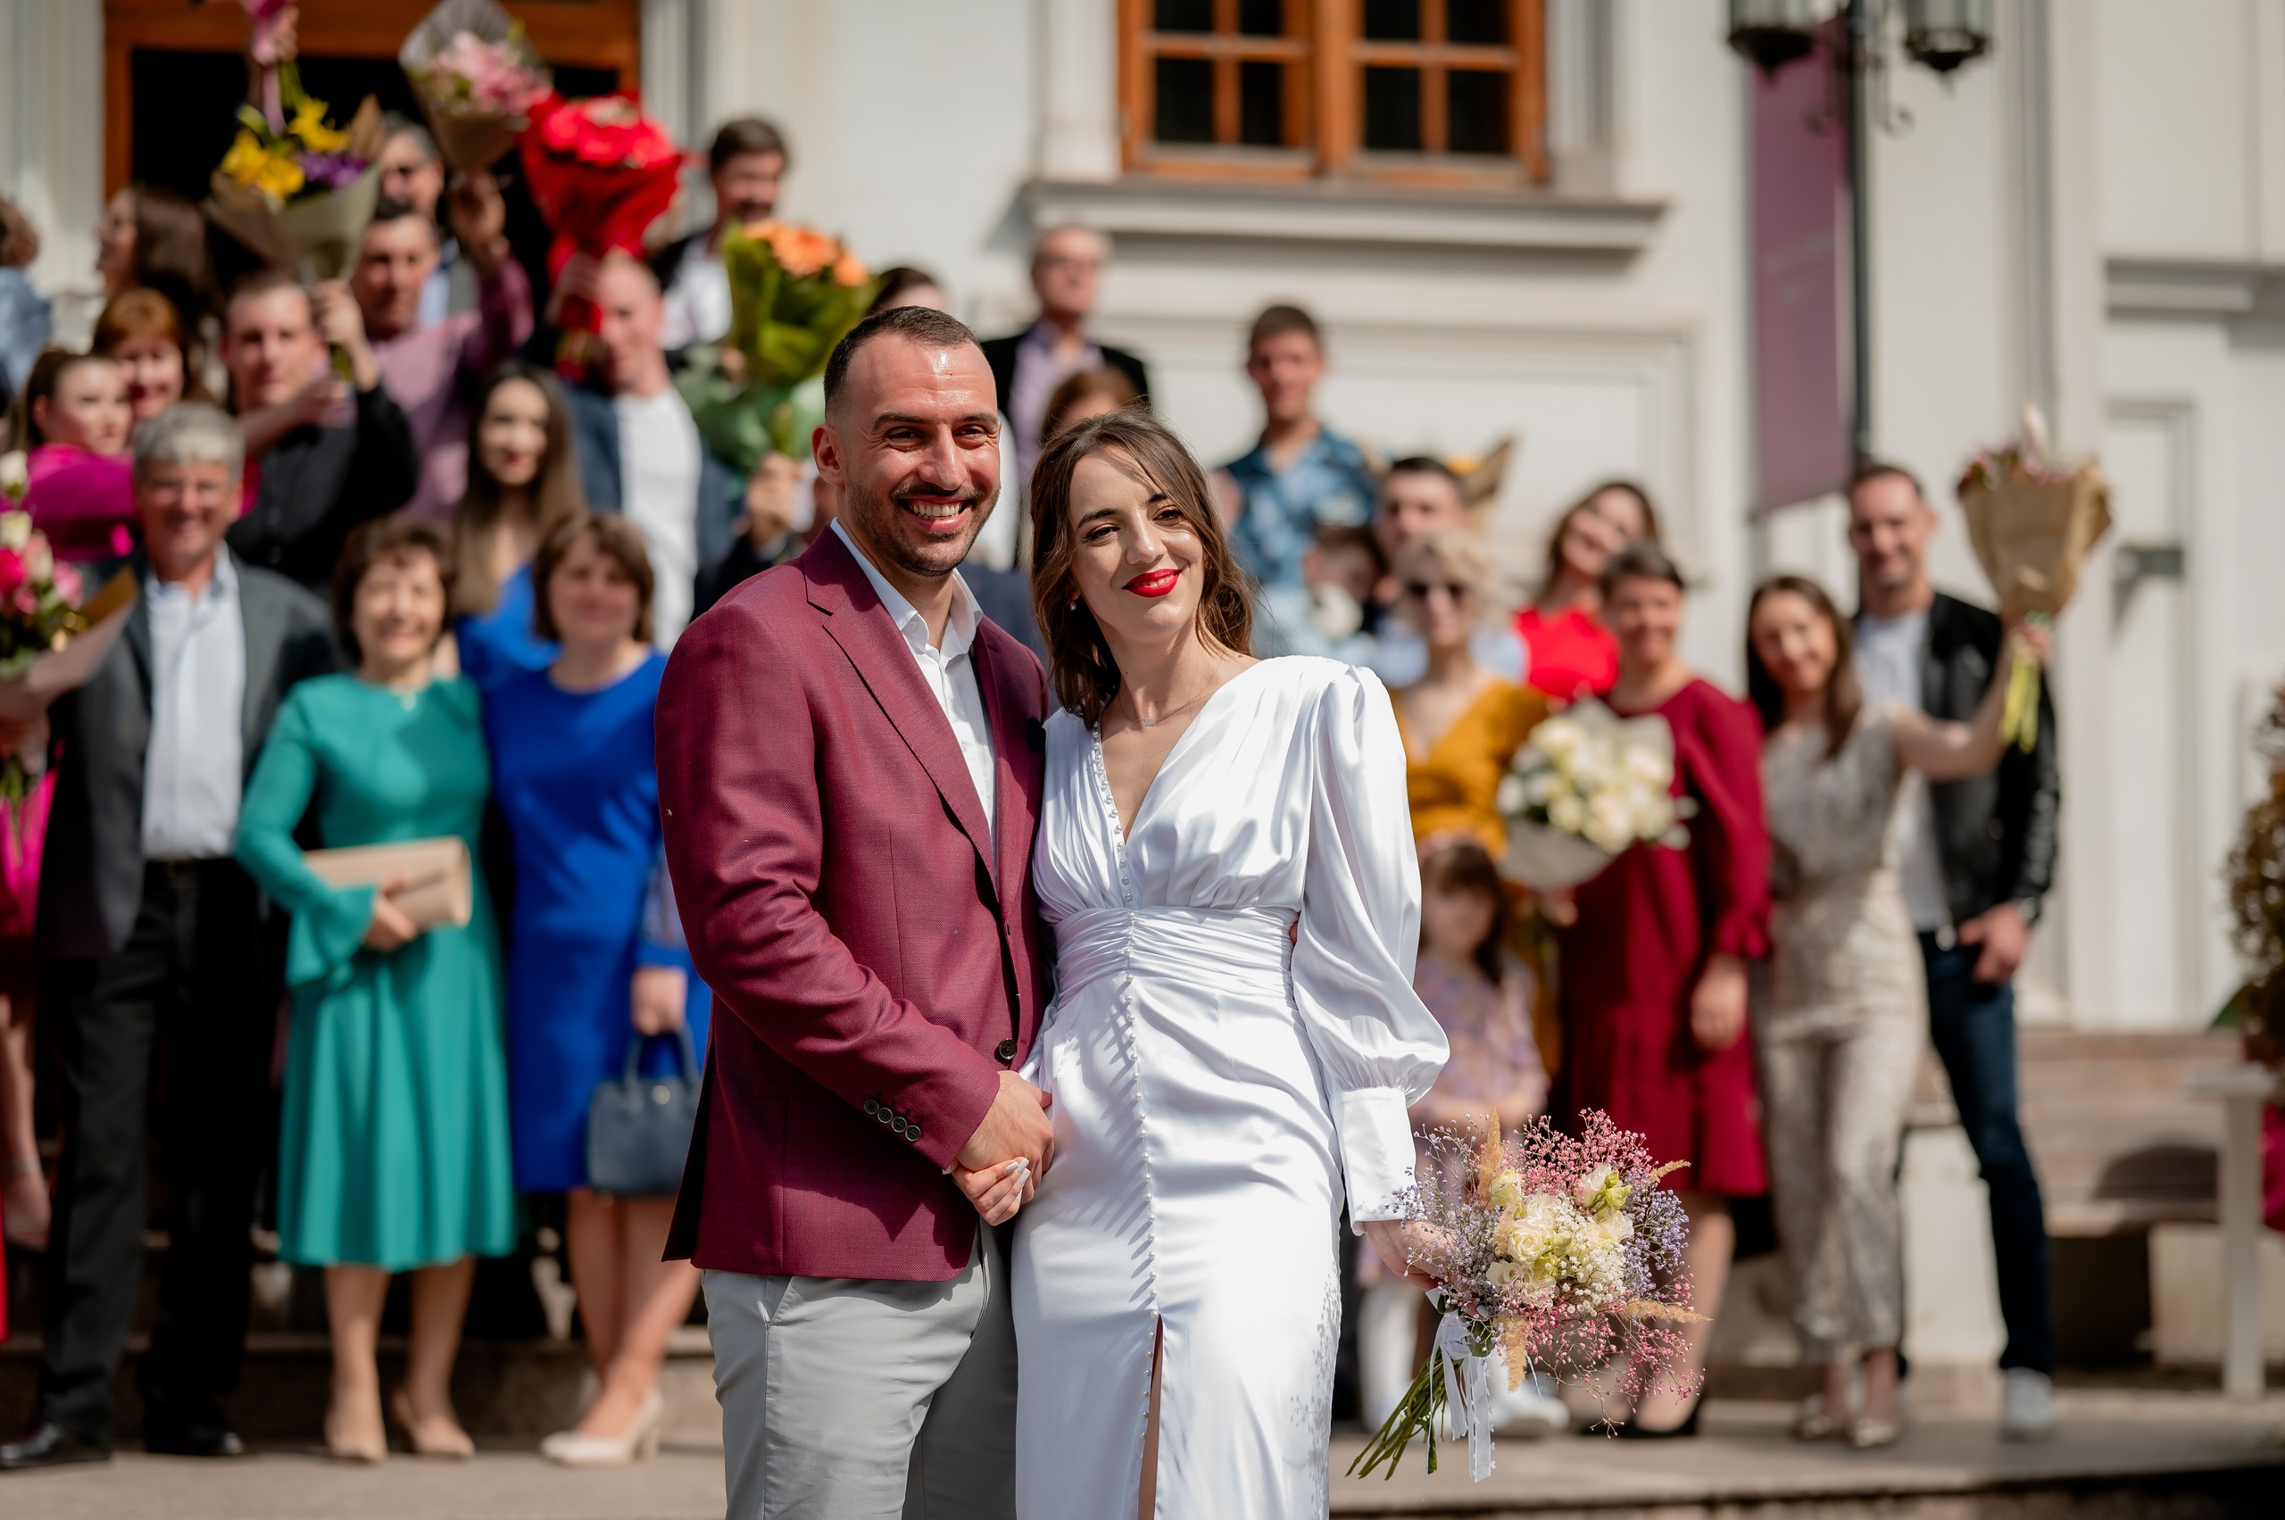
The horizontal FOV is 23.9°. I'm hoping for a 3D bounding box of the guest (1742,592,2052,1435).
[{"bbox_3d":[1.358,0.448,9.800,0.550,1.585,0.400,-1,-2,12],"label":"guest"}]

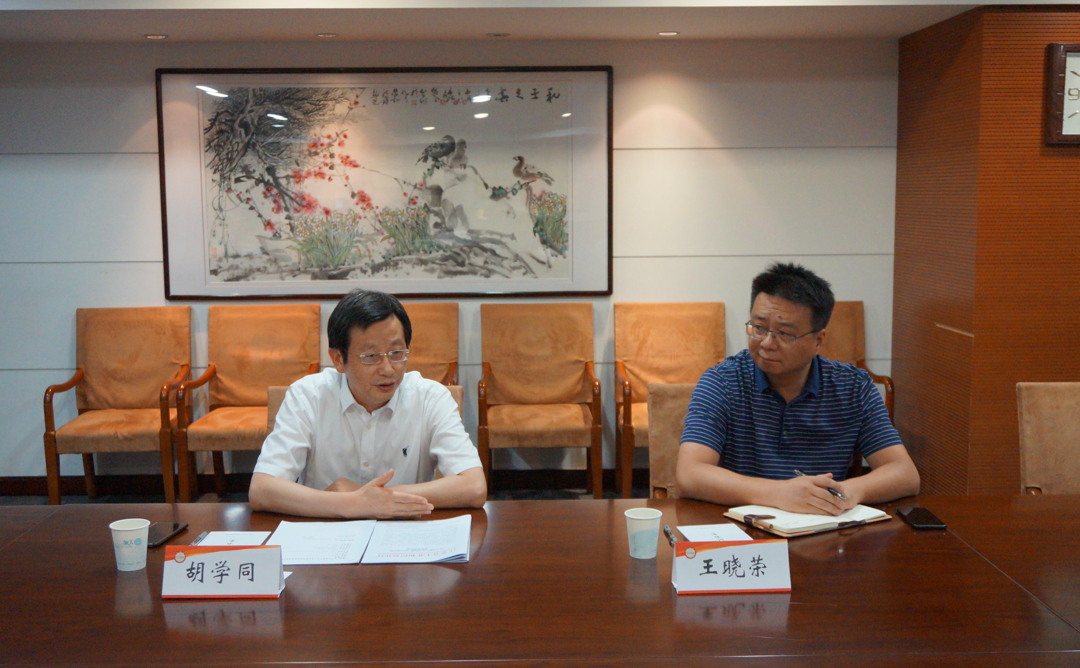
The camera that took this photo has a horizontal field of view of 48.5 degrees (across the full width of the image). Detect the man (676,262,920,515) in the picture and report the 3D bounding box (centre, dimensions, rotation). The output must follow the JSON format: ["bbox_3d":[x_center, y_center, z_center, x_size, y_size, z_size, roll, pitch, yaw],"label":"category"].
[{"bbox_3d":[0.617,0.474,2.950,0.580,1.280,0.760,0,7,3],"label":"man"}]

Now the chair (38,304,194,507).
[{"bbox_3d":[-1.927,0.373,5.575,0.565,0.952,0.600,-1,7,-5],"label":"chair"}]

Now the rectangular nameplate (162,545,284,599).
[{"bbox_3d":[-0.576,0.429,2.185,0.210,0.087,0.067,0,7,0],"label":"rectangular nameplate"}]

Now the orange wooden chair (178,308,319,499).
[{"bbox_3d":[-1.329,0.353,5.590,0.575,0.945,0.610,-1,7,-3],"label":"orange wooden chair"}]

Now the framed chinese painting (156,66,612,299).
[{"bbox_3d":[-0.741,-0.730,5.829,2.180,1.102,0.040,-1,7,-1],"label":"framed chinese painting"}]

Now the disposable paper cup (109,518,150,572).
[{"bbox_3d":[-0.779,0.402,2.276,0.075,0.087,0.075,-1,7,-1],"label":"disposable paper cup"}]

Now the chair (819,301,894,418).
[{"bbox_3d":[1.306,0.343,5.648,0.565,0.952,0.600,0,7,2],"label":"chair"}]

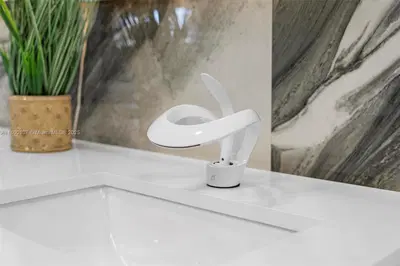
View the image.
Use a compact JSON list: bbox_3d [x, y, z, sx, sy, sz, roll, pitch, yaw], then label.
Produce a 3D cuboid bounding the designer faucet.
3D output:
[{"bbox_3d":[0.013,-0.001,0.789,0.108,0.170,0.205,6,10,44],"label":"designer faucet"}]

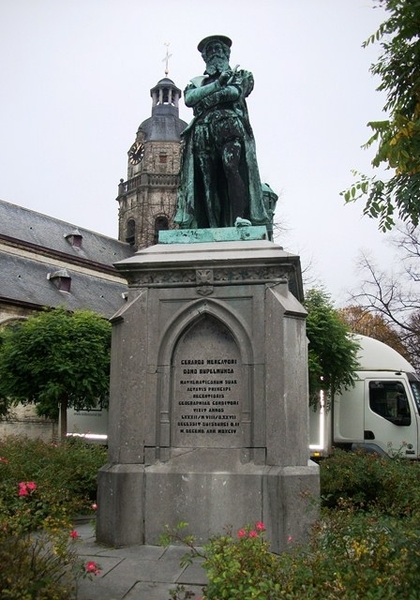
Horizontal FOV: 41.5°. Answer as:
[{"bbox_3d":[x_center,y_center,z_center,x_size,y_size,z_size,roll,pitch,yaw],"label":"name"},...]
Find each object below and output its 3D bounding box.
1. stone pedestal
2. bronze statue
[{"bbox_3d":[0.115,1.153,7.327,2.530,3.556,2.530,-2,-13,10],"label":"stone pedestal"},{"bbox_3d":[0.152,-2.377,8.049,1.243,3.284,1.021,-2,-13,10],"label":"bronze statue"}]

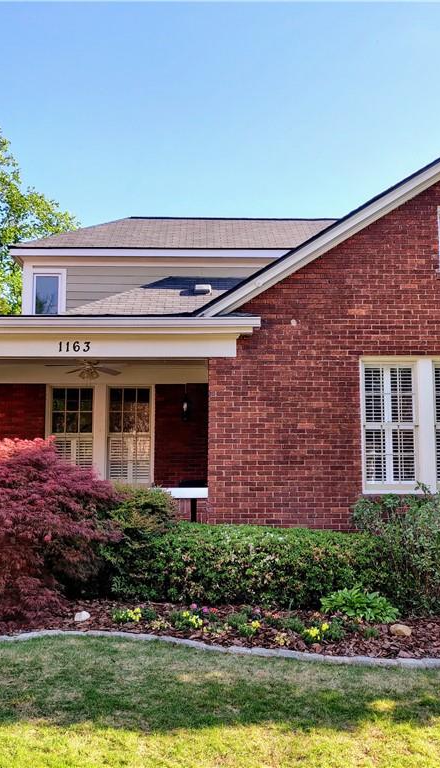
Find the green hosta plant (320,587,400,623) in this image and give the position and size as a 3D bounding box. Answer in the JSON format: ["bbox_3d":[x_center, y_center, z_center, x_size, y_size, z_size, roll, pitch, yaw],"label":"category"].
[{"bbox_3d":[1.470,2.258,7.689,0.830,0.360,0.750,0,-7,0],"label":"green hosta plant"}]

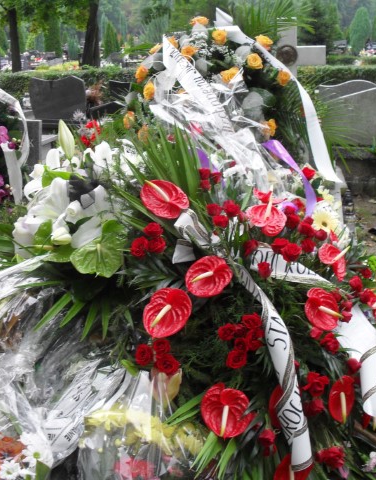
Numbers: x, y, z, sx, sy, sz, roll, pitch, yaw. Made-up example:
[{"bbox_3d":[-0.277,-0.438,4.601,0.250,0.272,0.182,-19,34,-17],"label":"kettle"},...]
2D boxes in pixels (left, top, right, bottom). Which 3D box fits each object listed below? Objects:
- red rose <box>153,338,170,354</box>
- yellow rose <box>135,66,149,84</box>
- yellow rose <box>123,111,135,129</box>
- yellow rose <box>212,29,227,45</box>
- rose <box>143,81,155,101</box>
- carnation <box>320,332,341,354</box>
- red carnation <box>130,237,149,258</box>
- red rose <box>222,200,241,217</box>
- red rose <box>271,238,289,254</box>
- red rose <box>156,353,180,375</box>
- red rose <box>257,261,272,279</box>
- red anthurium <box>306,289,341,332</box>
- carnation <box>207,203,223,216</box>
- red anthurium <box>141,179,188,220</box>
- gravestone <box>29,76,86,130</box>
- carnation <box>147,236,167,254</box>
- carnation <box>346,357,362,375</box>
[{"bbox_3d":[-0.077,0.309,1.875,0.051,0.051,0.046,2,-11,6],"label":"red rose"},{"bbox_3d":[-0.212,-0.754,2.950,0.060,0.080,0.060,8,21,26],"label":"yellow rose"},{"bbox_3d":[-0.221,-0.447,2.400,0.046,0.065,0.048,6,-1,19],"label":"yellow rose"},{"bbox_3d":[0.146,-0.943,3.000,0.066,0.070,0.060,-1,18,0],"label":"yellow rose"},{"bbox_3d":[-0.180,-0.681,2.950,0.058,0.080,0.060,-1,18,0],"label":"rose"},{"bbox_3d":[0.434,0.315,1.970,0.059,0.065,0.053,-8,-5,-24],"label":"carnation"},{"bbox_3d":[-0.145,0.022,1.930,0.054,0.060,0.053,2,-3,6],"label":"red carnation"},{"bbox_3d":[0.142,-0.103,2.120,0.056,0.050,0.055,0,17,0],"label":"red rose"},{"bbox_3d":[0.299,0.019,2.100,0.058,0.050,0.056,0,17,0],"label":"red rose"},{"bbox_3d":[-0.056,0.338,1.770,0.064,0.058,0.052,0,-11,0],"label":"red rose"},{"bbox_3d":[0.240,0.092,2.030,0.049,0.055,0.044,0,-12,0],"label":"red rose"},{"bbox_3d":[0.412,0.212,1.970,0.115,0.130,0.055,-8,-2,-25],"label":"red anthurium"},{"bbox_3d":[0.083,-0.096,2.030,0.050,0.046,0.048,0,-3,0],"label":"carnation"},{"bbox_3d":[-0.072,-0.127,1.980,0.142,0.119,0.055,2,-17,5],"label":"red anthurium"},{"bbox_3d":[-1.758,-1.839,8.750,0.760,0.710,0.140,3,19,13],"label":"gravestone"},{"bbox_3d":[-0.093,0.016,1.920,0.057,0.054,0.053,0,-3,0],"label":"carnation"},{"bbox_3d":[0.511,0.387,1.985,0.046,0.050,0.047,-7,2,-20],"label":"carnation"}]

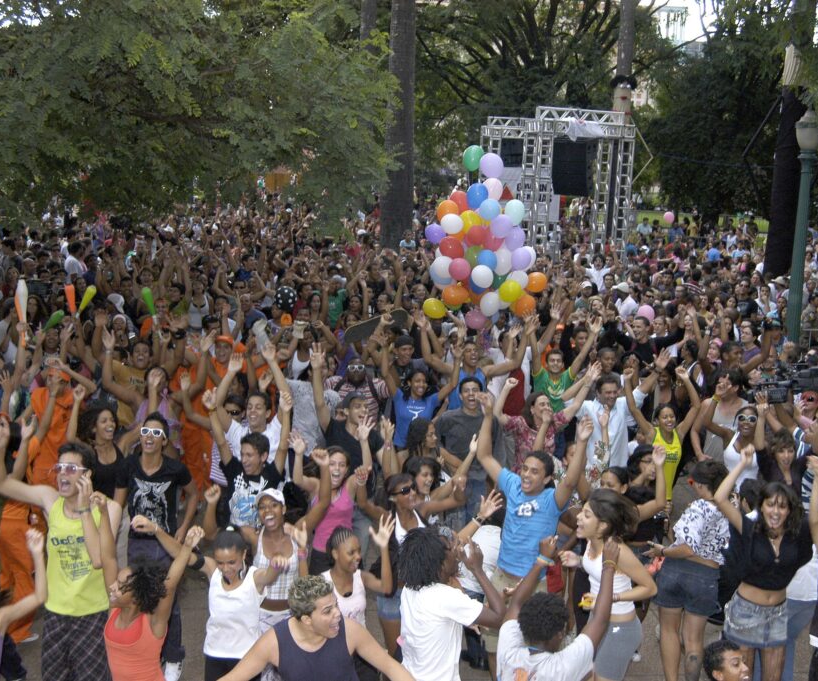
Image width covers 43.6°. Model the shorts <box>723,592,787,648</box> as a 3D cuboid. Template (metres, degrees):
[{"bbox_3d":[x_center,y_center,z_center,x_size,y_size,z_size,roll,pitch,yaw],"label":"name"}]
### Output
[{"bbox_3d":[1.831,1.483,5.400,0.340,0.290,0.250,2,10,-2],"label":"shorts"}]

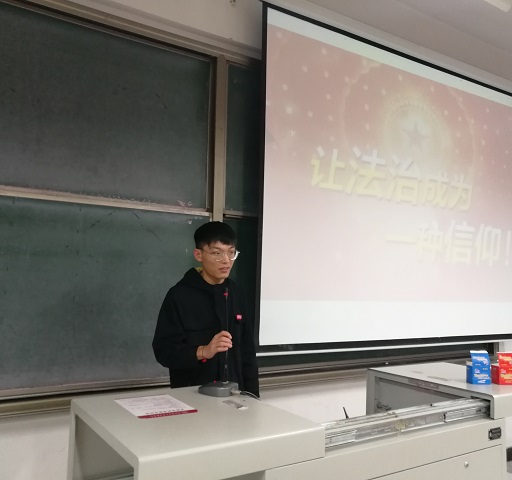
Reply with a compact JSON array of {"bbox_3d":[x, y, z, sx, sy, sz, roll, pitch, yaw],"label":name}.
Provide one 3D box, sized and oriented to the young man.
[{"bbox_3d":[-0.234,0.772,2.216,0.530,1.720,0.420,4,-6,-29],"label":"young man"}]

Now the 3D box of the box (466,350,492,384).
[{"bbox_3d":[1.067,0.607,2.389,0.090,0.158,0.055,2,-5,-4],"label":"box"}]

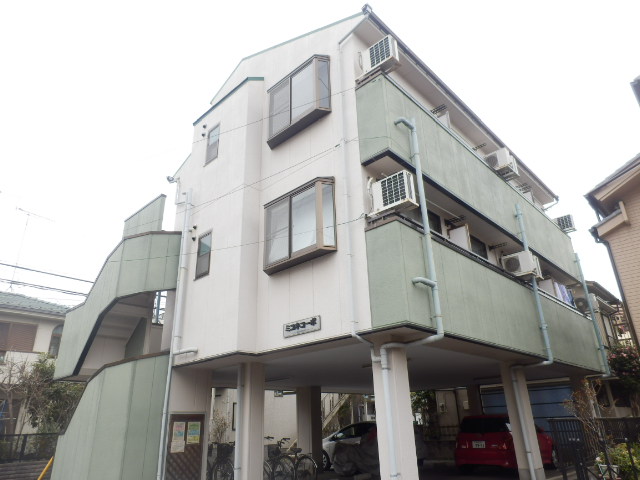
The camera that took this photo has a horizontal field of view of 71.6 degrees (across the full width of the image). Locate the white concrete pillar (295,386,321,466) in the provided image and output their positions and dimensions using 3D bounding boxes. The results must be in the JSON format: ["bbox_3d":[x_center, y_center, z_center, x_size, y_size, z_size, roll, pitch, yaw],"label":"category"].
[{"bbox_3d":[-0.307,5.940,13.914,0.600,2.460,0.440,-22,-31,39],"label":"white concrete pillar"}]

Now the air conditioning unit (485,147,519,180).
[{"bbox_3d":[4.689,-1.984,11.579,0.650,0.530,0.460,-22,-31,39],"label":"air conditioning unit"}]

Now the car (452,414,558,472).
[{"bbox_3d":[5.572,5.996,13.126,1.640,1.480,3.800,-19,-29,35],"label":"car"}]

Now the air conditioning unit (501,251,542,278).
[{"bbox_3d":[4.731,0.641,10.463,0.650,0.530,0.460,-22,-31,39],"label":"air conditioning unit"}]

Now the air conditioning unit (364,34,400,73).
[{"bbox_3d":[1.151,-3.397,8.324,0.655,0.540,0.280,-22,-31,39],"label":"air conditioning unit"}]

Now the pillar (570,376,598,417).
[{"bbox_3d":[7.440,5.046,12.229,0.370,2.420,0.370,-22,-31,39],"label":"pillar"}]

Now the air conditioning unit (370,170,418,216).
[{"bbox_3d":[1.207,-0.729,7.176,0.655,0.540,0.280,-22,-31,39],"label":"air conditioning unit"}]

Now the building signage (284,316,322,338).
[{"bbox_3d":[-0.333,1.518,7.700,0.933,0.237,0.050,-22,-31,39],"label":"building signage"}]

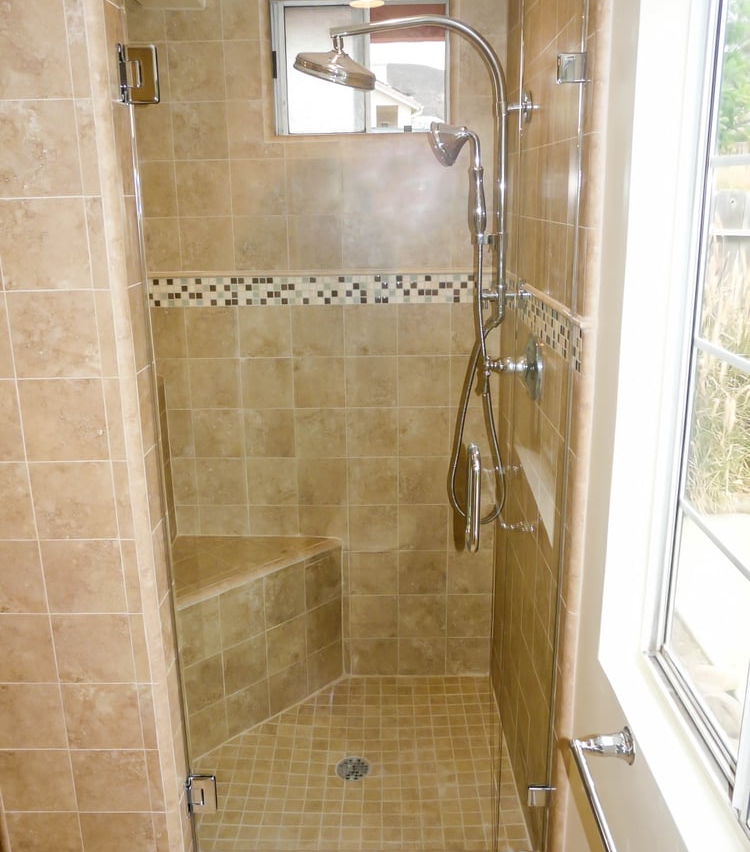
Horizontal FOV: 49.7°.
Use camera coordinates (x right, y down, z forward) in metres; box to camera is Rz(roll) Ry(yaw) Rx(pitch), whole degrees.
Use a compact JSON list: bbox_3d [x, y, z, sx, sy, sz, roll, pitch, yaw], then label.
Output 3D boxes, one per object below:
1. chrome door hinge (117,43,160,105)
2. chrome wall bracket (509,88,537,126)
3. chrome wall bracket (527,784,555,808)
[{"bbox_3d":[-0.400,-0.598,1.375,0.063,0.090,0.042,-1,15,1],"label":"chrome door hinge"},{"bbox_3d":[0.332,-0.741,1.877,0.048,0.070,0.070,-1,15,0],"label":"chrome wall bracket"},{"bbox_3d":[0.355,0.806,1.759,0.047,0.045,0.025,-1,15,1],"label":"chrome wall bracket"}]

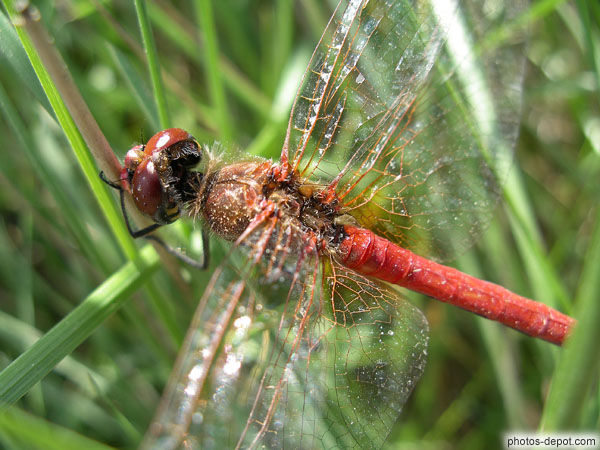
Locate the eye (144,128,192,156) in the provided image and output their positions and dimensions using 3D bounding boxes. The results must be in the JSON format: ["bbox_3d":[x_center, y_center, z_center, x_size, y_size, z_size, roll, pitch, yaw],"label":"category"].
[{"bbox_3d":[-0.009,-0.005,0.043,0.002,0.003,0.003,11,71,27],"label":"eye"}]

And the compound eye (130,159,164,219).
[{"bbox_3d":[-0.010,-0.002,0.042,0.002,0.003,0.003,11,71,27],"label":"compound eye"}]

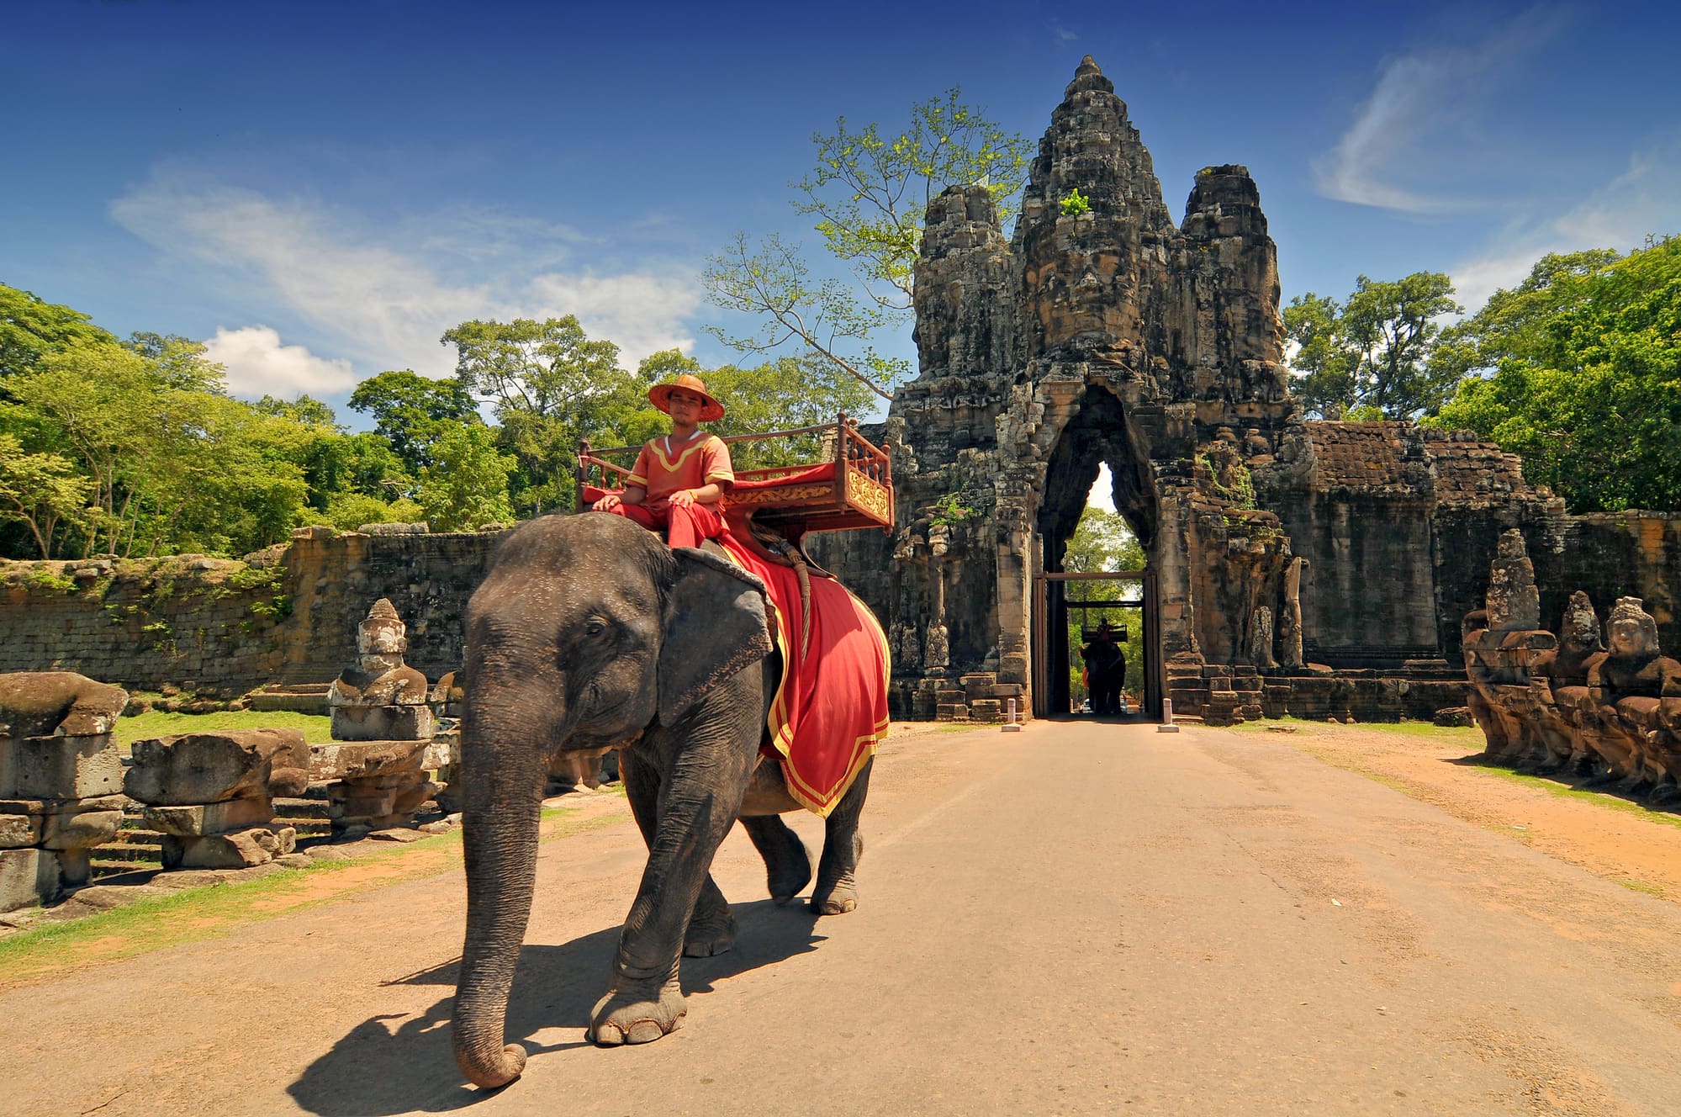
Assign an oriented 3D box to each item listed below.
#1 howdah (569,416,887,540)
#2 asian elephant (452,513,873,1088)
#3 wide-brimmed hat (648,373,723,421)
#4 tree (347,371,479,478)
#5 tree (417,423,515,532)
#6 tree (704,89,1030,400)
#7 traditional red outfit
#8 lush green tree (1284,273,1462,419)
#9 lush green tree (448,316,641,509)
[{"bbox_3d":[-0.574,-0.381,4.664,1.520,0.560,0.720,-3,-8,21],"label":"howdah"},{"bbox_3d":[-0.629,0.971,4.371,1.250,2.280,3.050,-3,-8,21],"label":"asian elephant"},{"bbox_3d":[-0.744,-0.783,4.050,0.370,0.155,0.370,11,-7,1],"label":"wide-brimmed hat"},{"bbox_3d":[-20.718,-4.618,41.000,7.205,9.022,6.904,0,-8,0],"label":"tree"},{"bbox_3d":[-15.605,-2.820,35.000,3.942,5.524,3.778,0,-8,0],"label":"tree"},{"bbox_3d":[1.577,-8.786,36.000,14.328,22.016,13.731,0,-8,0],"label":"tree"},{"bbox_3d":[-0.810,-0.230,4.030,0.600,0.780,0.520,-2,-8,14],"label":"traditional red outfit"},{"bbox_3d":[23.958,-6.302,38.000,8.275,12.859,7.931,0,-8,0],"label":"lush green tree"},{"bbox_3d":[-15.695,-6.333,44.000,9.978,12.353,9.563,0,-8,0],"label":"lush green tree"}]

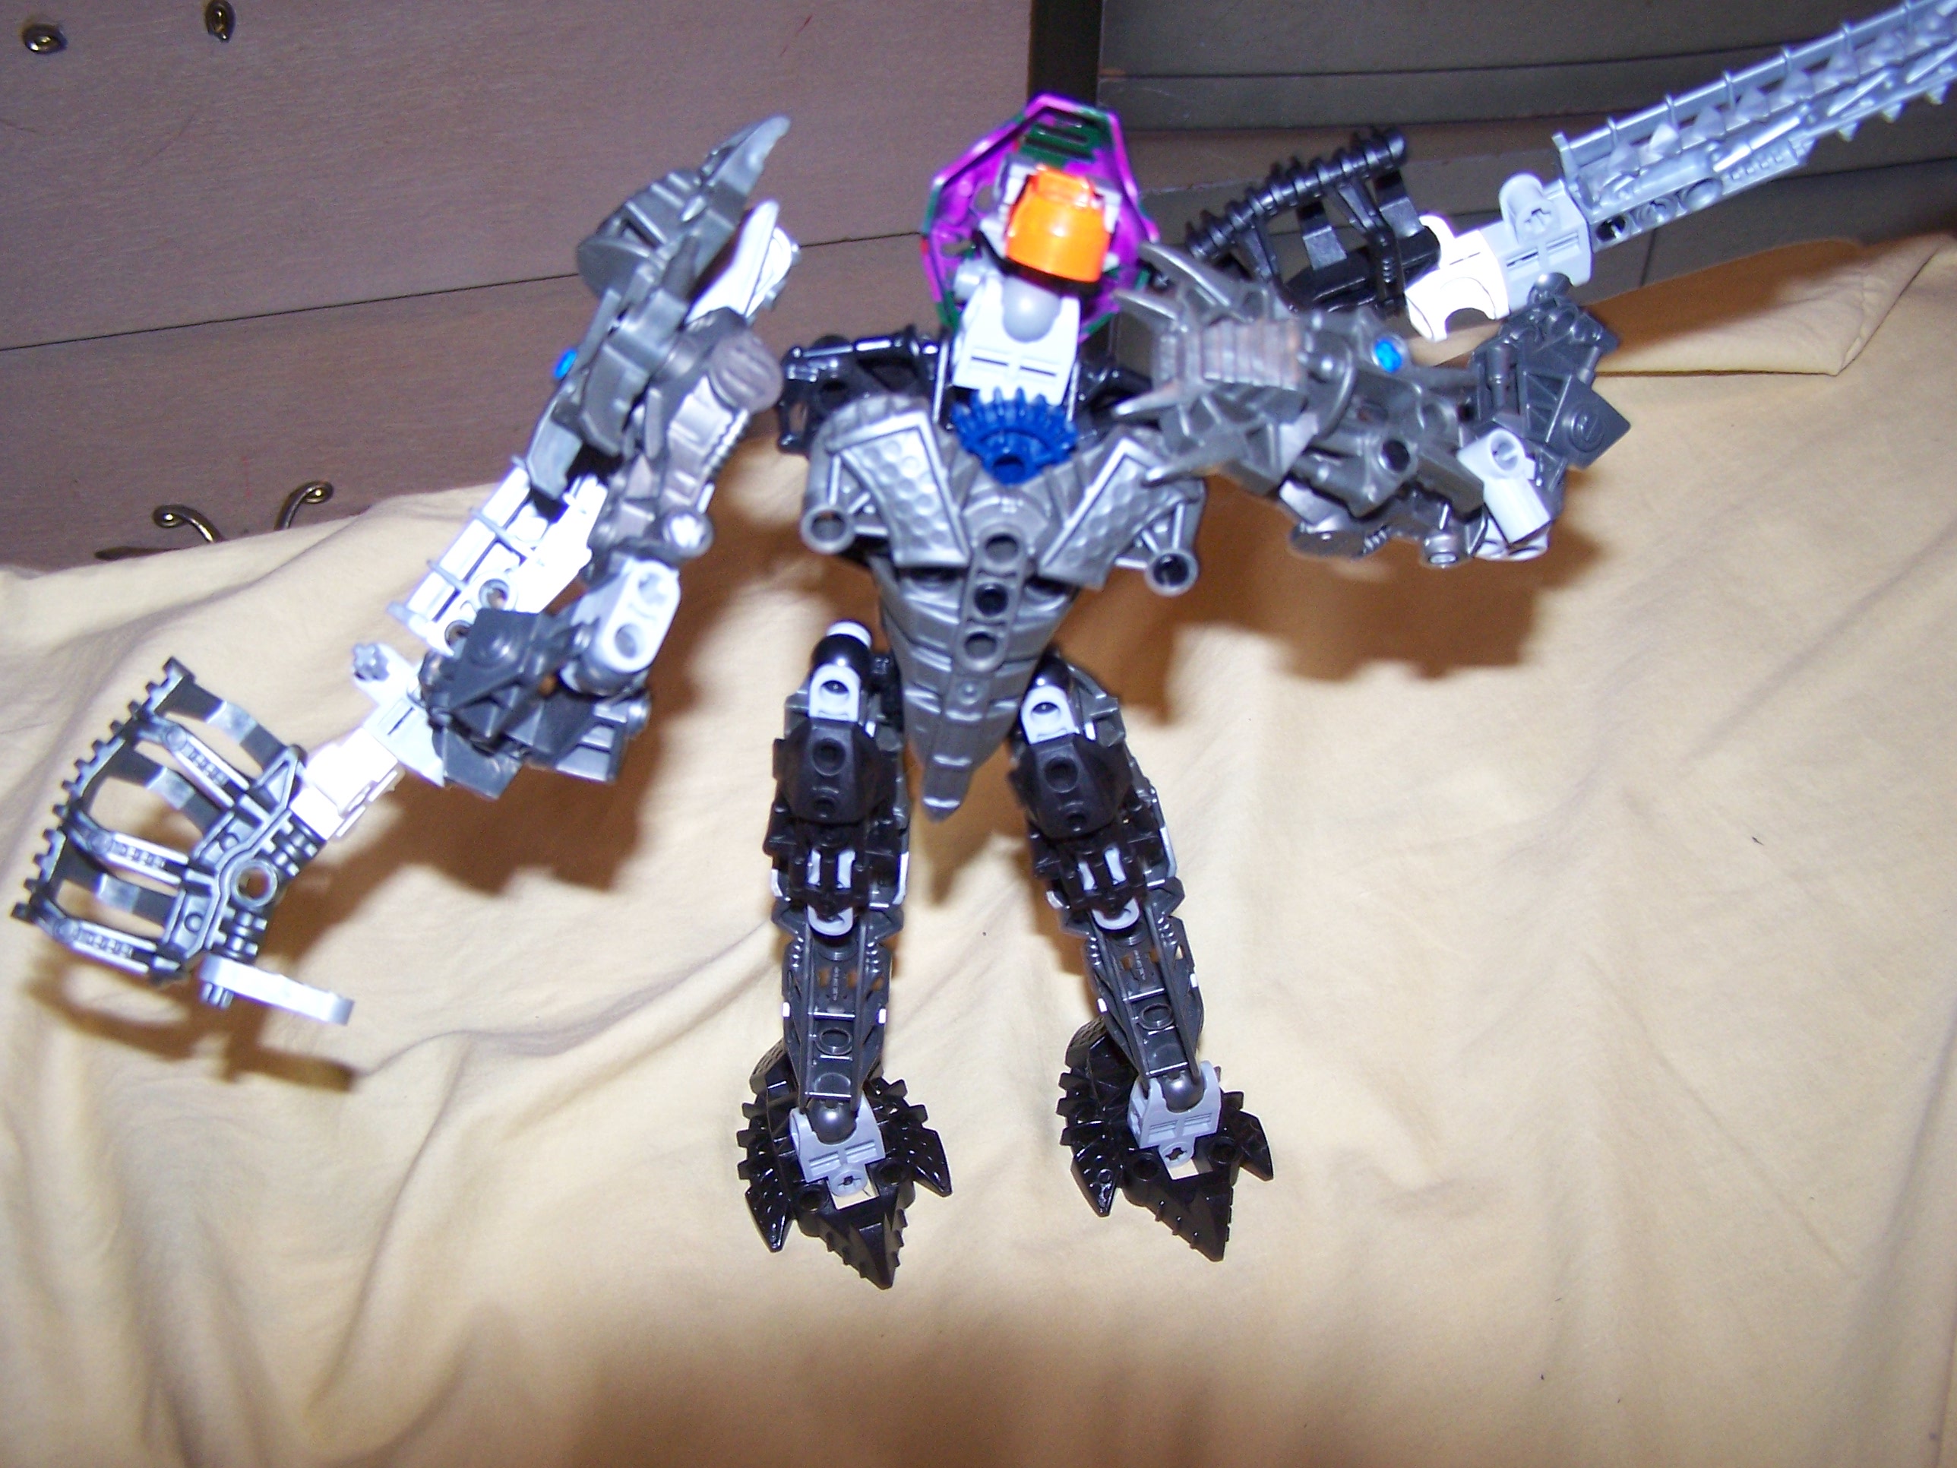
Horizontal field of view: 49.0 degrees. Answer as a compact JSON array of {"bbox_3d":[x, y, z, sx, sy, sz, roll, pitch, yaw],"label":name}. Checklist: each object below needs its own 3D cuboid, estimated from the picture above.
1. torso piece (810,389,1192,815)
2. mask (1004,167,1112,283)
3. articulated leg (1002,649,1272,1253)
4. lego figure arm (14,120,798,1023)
[{"bbox_3d":[0.003,-0.021,0.342,0.061,0.070,0.031,7,30,-4],"label":"torso piece"},{"bbox_3d":[0.011,-0.073,0.309,0.015,0.016,0.011,13,29,-7],"label":"mask"},{"bbox_3d":[0.030,0.041,0.413,0.045,0.129,0.055,-10,39,2],"label":"articulated leg"},{"bbox_3d":[-0.076,-0.017,0.326,0.062,0.163,0.047,48,9,0],"label":"lego figure arm"}]

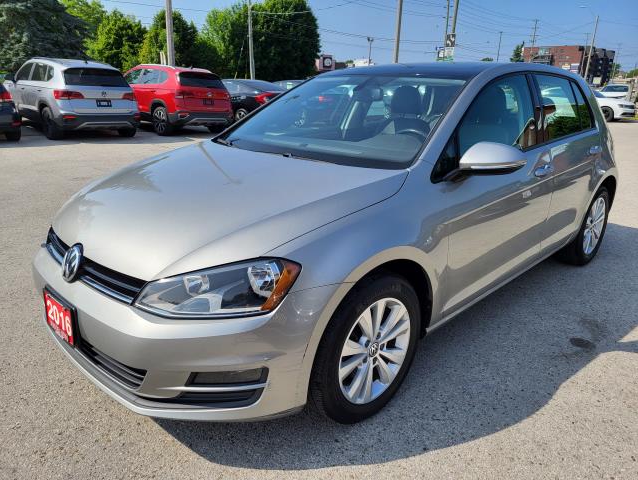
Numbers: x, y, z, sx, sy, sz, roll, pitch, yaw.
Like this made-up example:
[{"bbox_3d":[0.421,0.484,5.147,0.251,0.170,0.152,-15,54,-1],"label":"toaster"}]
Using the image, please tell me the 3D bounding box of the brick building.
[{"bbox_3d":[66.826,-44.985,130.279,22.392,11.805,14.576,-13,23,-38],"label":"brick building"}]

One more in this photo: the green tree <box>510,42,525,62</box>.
[{"bbox_3d":[41.314,-35.964,101.898,3.800,10.957,3.800,9,19,24],"label":"green tree"}]

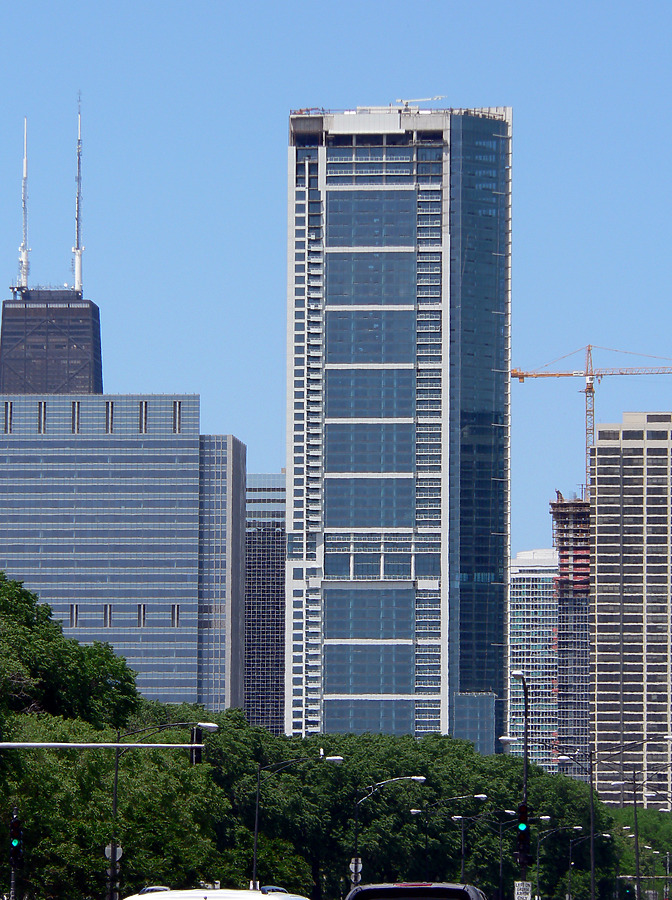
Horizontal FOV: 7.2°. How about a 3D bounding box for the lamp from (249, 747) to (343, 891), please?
[{"bbox_3d":[-2.032,21.792,294.286,4.850,9.660,0.400,0,-5,6],"label":"lamp"}]

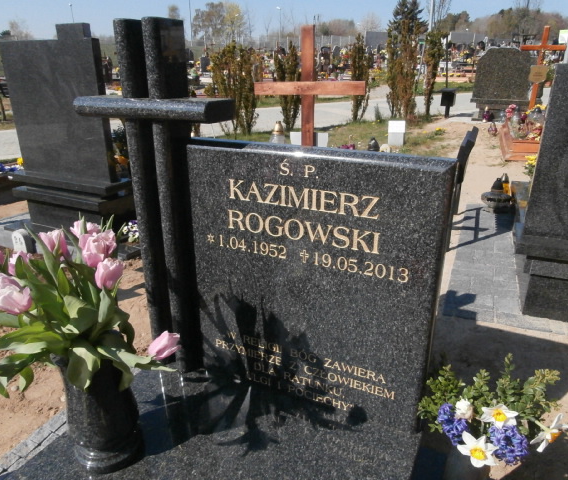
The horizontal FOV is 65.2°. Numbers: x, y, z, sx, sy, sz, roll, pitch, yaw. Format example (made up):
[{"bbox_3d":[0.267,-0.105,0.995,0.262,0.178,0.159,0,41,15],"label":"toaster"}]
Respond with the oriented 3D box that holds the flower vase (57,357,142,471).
[{"bbox_3d":[-0.394,0.352,0.978,0.164,0.271,0.164,-10,24,-25],"label":"flower vase"}]

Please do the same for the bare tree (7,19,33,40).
[{"bbox_3d":[-37.719,-29.365,64.263,4.055,4.880,4.055,-11,24,-26],"label":"bare tree"}]

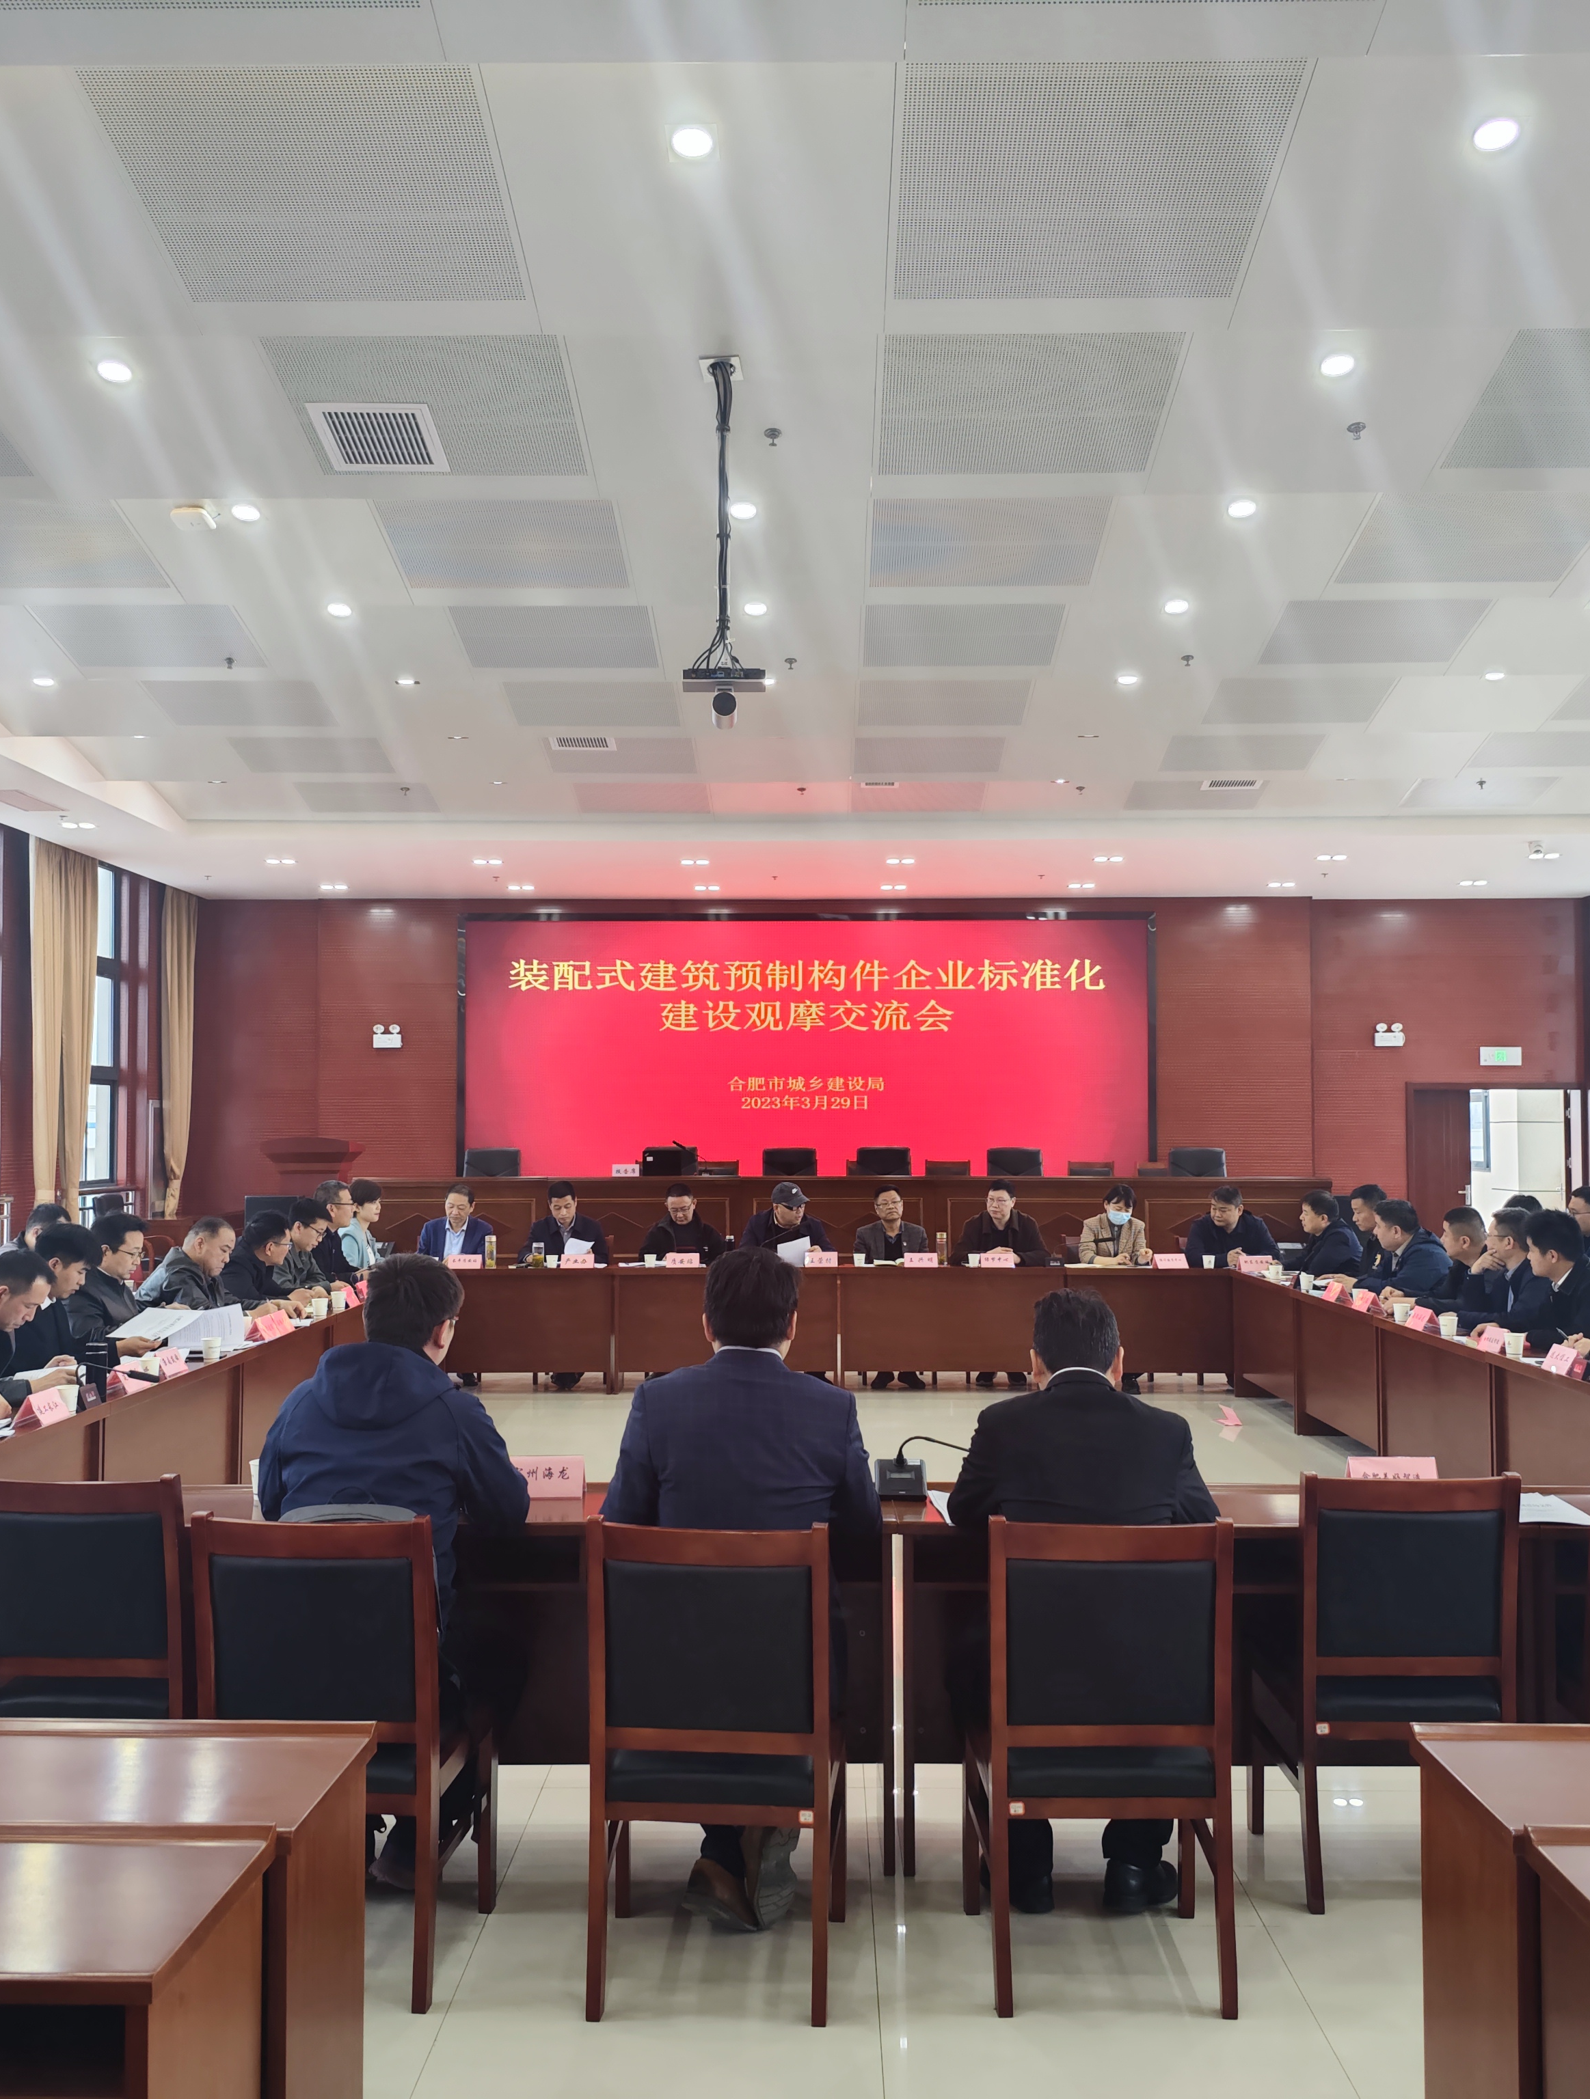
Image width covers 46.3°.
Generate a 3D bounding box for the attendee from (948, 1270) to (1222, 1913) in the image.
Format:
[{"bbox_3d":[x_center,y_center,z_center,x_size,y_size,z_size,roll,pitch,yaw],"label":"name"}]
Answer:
[{"bbox_3d":[0.614,1.152,3.999,0.580,1.310,0.780,0,-2,1],"label":"attendee"}]

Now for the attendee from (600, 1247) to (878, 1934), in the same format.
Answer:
[{"bbox_3d":[-0.115,1.096,3.950,0.600,1.360,0.760,0,-2,1],"label":"attendee"}]

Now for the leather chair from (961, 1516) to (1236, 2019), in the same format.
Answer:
[{"bbox_3d":[0.580,1.306,3.600,0.470,0.910,0.520,0,-2,1],"label":"leather chair"}]

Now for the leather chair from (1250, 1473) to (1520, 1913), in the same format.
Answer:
[{"bbox_3d":[1.303,1.356,4.130,0.465,0.920,0.485,0,-2,1],"label":"leather chair"}]

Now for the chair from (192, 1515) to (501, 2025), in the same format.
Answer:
[{"bbox_3d":[-0.867,1.325,3.668,0.465,0.940,0.550,0,-2,3],"label":"chair"}]

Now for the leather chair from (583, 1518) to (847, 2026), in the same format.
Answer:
[{"bbox_3d":[-0.145,1.306,3.590,0.470,0.910,0.520,0,-2,4],"label":"leather chair"}]

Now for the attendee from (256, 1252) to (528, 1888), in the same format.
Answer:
[{"bbox_3d":[-0.876,1.123,4.026,0.580,1.370,0.780,0,-2,6],"label":"attendee"}]

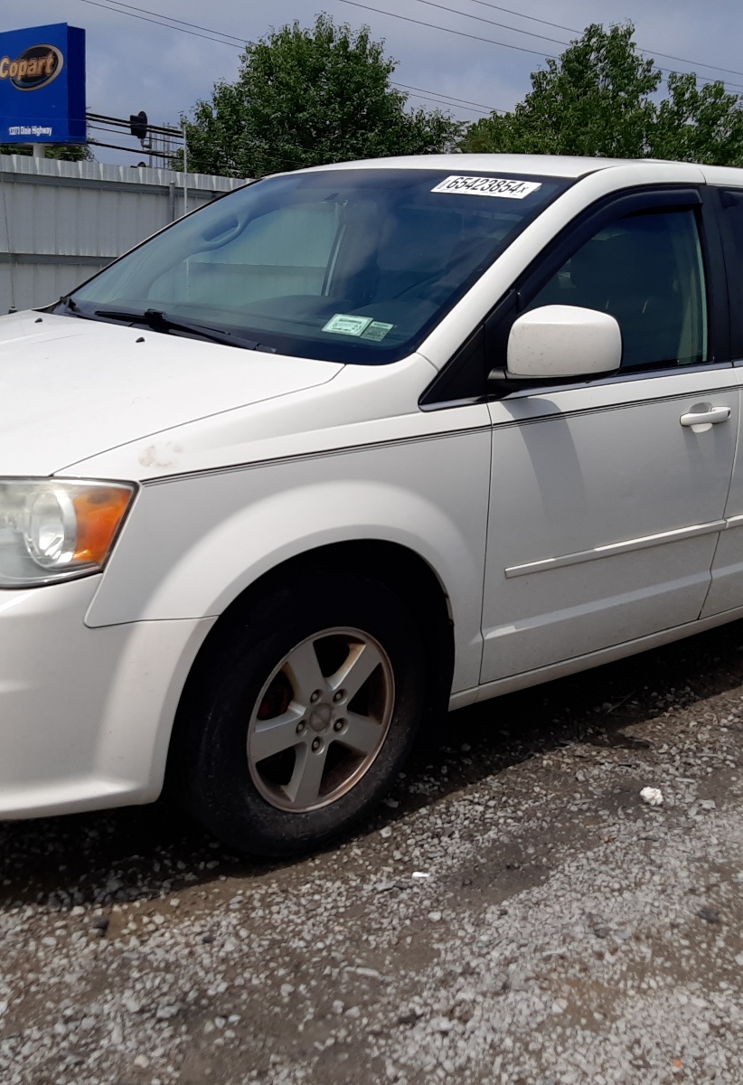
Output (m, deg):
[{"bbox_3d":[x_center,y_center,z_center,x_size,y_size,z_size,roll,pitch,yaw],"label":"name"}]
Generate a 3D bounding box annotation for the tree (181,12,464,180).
[{"bbox_3d":[-1.587,-10.273,30.387,8.191,8.251,8.191,3,14,-4],"label":"tree"}]

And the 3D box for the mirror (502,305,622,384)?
[{"bbox_3d":[0.457,-0.478,2.642,0.170,0.190,0.255,-9,20,-40],"label":"mirror"}]

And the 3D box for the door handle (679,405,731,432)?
[{"bbox_3d":[0.984,-0.362,3.172,0.240,0.072,0.060,-9,20,-40],"label":"door handle"}]

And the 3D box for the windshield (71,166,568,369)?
[{"bbox_3d":[-0.261,-0.878,3.265,0.950,0.150,1.630,-42,38,-24],"label":"windshield"}]

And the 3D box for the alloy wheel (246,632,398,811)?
[{"bbox_3d":[-0.150,0.399,2.589,0.460,0.460,0.170,-10,20,-43],"label":"alloy wheel"}]

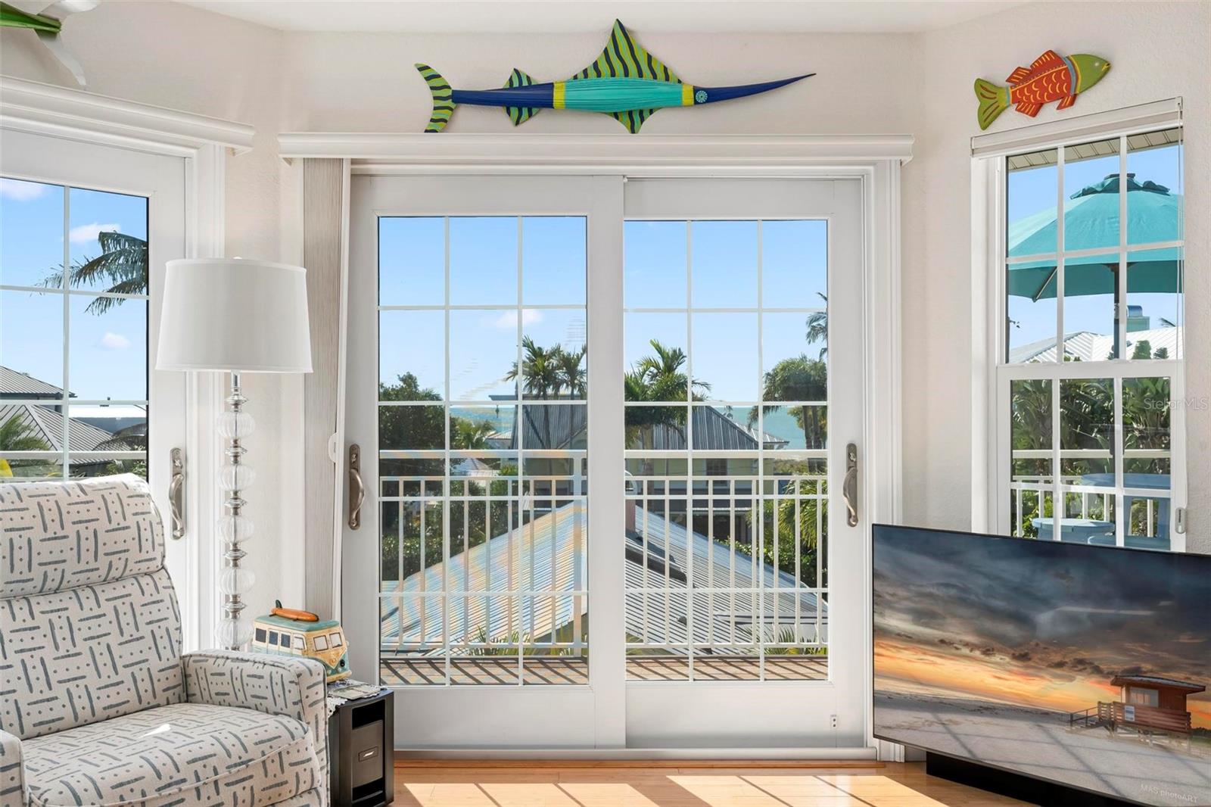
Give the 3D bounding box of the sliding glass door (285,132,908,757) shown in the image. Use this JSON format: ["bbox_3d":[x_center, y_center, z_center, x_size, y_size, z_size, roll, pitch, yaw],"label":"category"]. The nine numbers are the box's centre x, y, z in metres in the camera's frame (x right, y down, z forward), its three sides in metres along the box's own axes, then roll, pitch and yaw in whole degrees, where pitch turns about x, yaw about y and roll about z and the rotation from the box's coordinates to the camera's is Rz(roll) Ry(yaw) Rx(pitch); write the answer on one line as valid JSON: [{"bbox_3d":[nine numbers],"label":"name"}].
[{"bbox_3d":[-0.029,0.165,3.370,2.040,2.070,0.190,0,0,0],"label":"sliding glass door"}]

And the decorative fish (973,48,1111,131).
[{"bbox_3d":[1.326,-0.970,3.083,0.412,0.204,0.035,0,0,45],"label":"decorative fish"}]

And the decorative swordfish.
[{"bbox_3d":[0.032,-1.055,3.280,1.300,0.370,0.100,0,0,0],"label":"decorative swordfish"}]

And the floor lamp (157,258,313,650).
[{"bbox_3d":[-1.043,0.396,2.850,0.413,1.610,0.413,0,0,0],"label":"floor lamp"}]

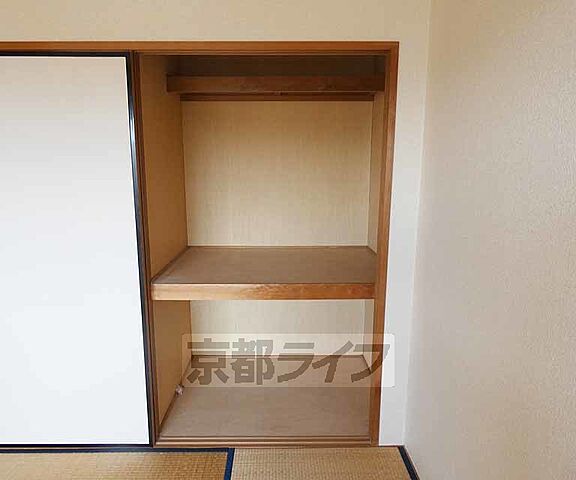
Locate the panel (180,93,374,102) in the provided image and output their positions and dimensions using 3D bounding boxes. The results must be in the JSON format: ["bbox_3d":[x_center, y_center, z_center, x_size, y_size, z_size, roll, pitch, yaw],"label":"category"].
[{"bbox_3d":[-0.066,-0.902,2.194,1.228,0.043,0.030,0,11,0],"label":"panel"}]

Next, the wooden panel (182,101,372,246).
[{"bbox_3d":[-0.065,-0.419,2.312,1.228,0.951,0.035,0,11,0],"label":"wooden panel"}]

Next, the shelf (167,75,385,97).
[{"bbox_3d":[-0.064,-0.887,1.988,1.228,0.085,0.050,0,11,0],"label":"shelf"}]

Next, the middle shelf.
[{"bbox_3d":[-0.046,0.163,1.993,1.178,0.076,0.814,0,11,0],"label":"middle shelf"}]

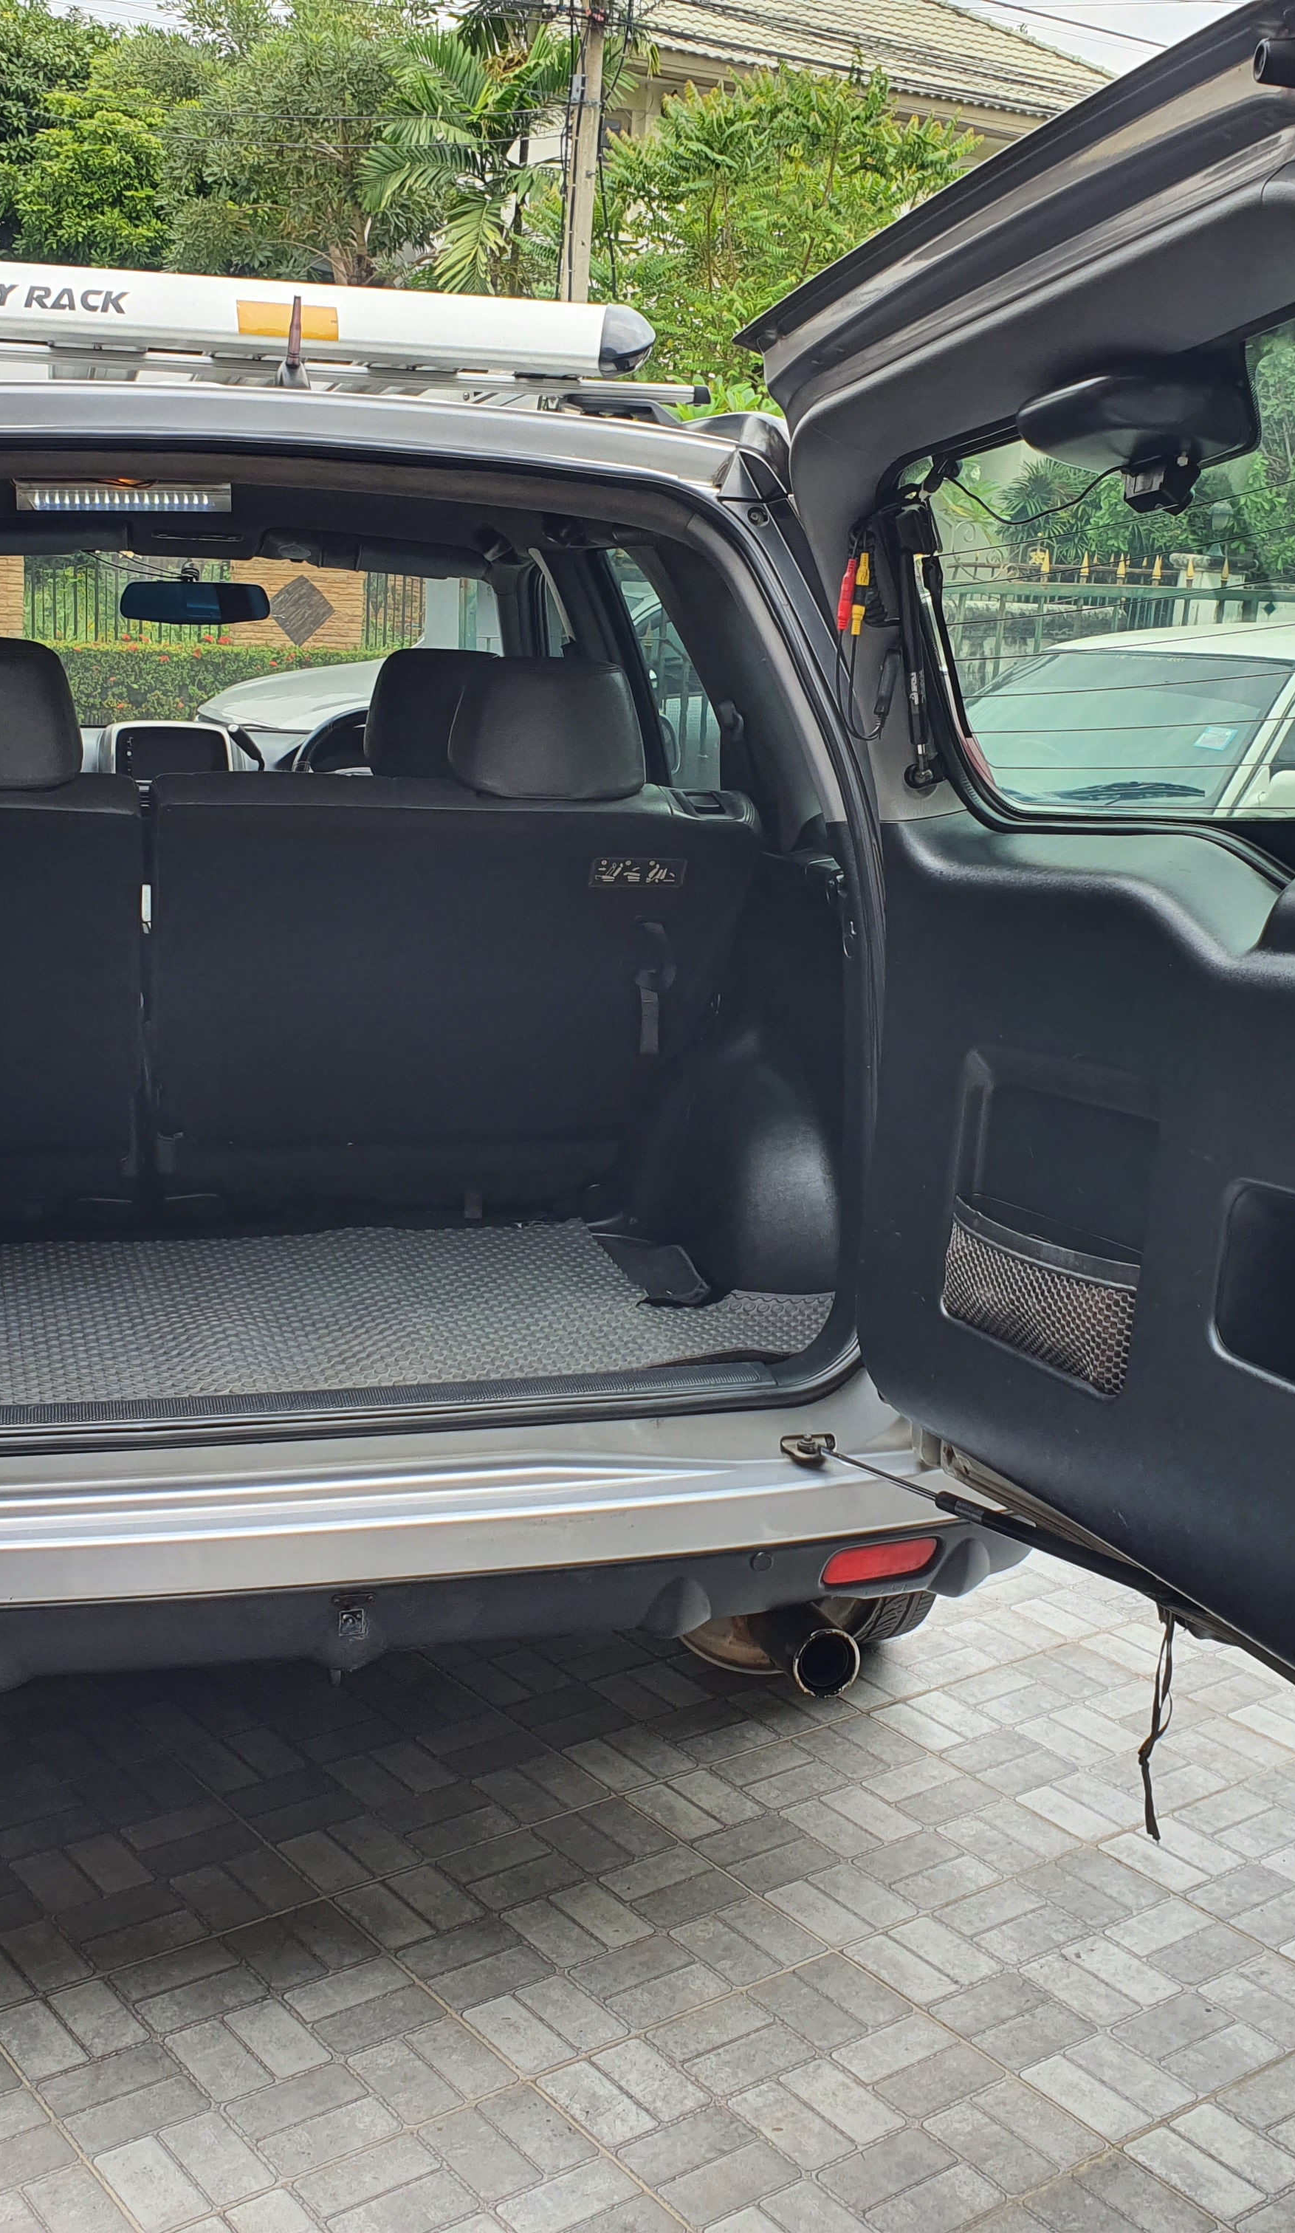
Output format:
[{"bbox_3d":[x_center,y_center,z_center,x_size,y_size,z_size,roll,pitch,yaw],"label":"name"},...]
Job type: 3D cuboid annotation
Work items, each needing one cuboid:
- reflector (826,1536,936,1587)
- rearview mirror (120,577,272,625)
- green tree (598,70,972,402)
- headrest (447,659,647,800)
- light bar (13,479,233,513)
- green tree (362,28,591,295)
[{"bbox_3d":[0.249,0.475,2.398,0.150,0.037,0.024,-4,13,-25],"label":"reflector"},{"bbox_3d":[-0.887,-1.011,4.387,0.295,0.077,0.035,-5,13,-26],"label":"rearview mirror"},{"bbox_3d":[1.115,-5.975,19.586,3.300,5.930,3.100,-1,12,-13],"label":"green tree"},{"bbox_3d":[-0.140,-0.513,2.998,0.260,0.190,0.125,-1,20,-13],"label":"headrest"},{"bbox_3d":[-0.576,-0.681,2.455,0.237,0.036,0.030,-1,24,-13],"label":"light bar"},{"bbox_3d":[-1.675,-6.887,21.670,2.500,6.780,2.500,-1,12,-13],"label":"green tree"}]

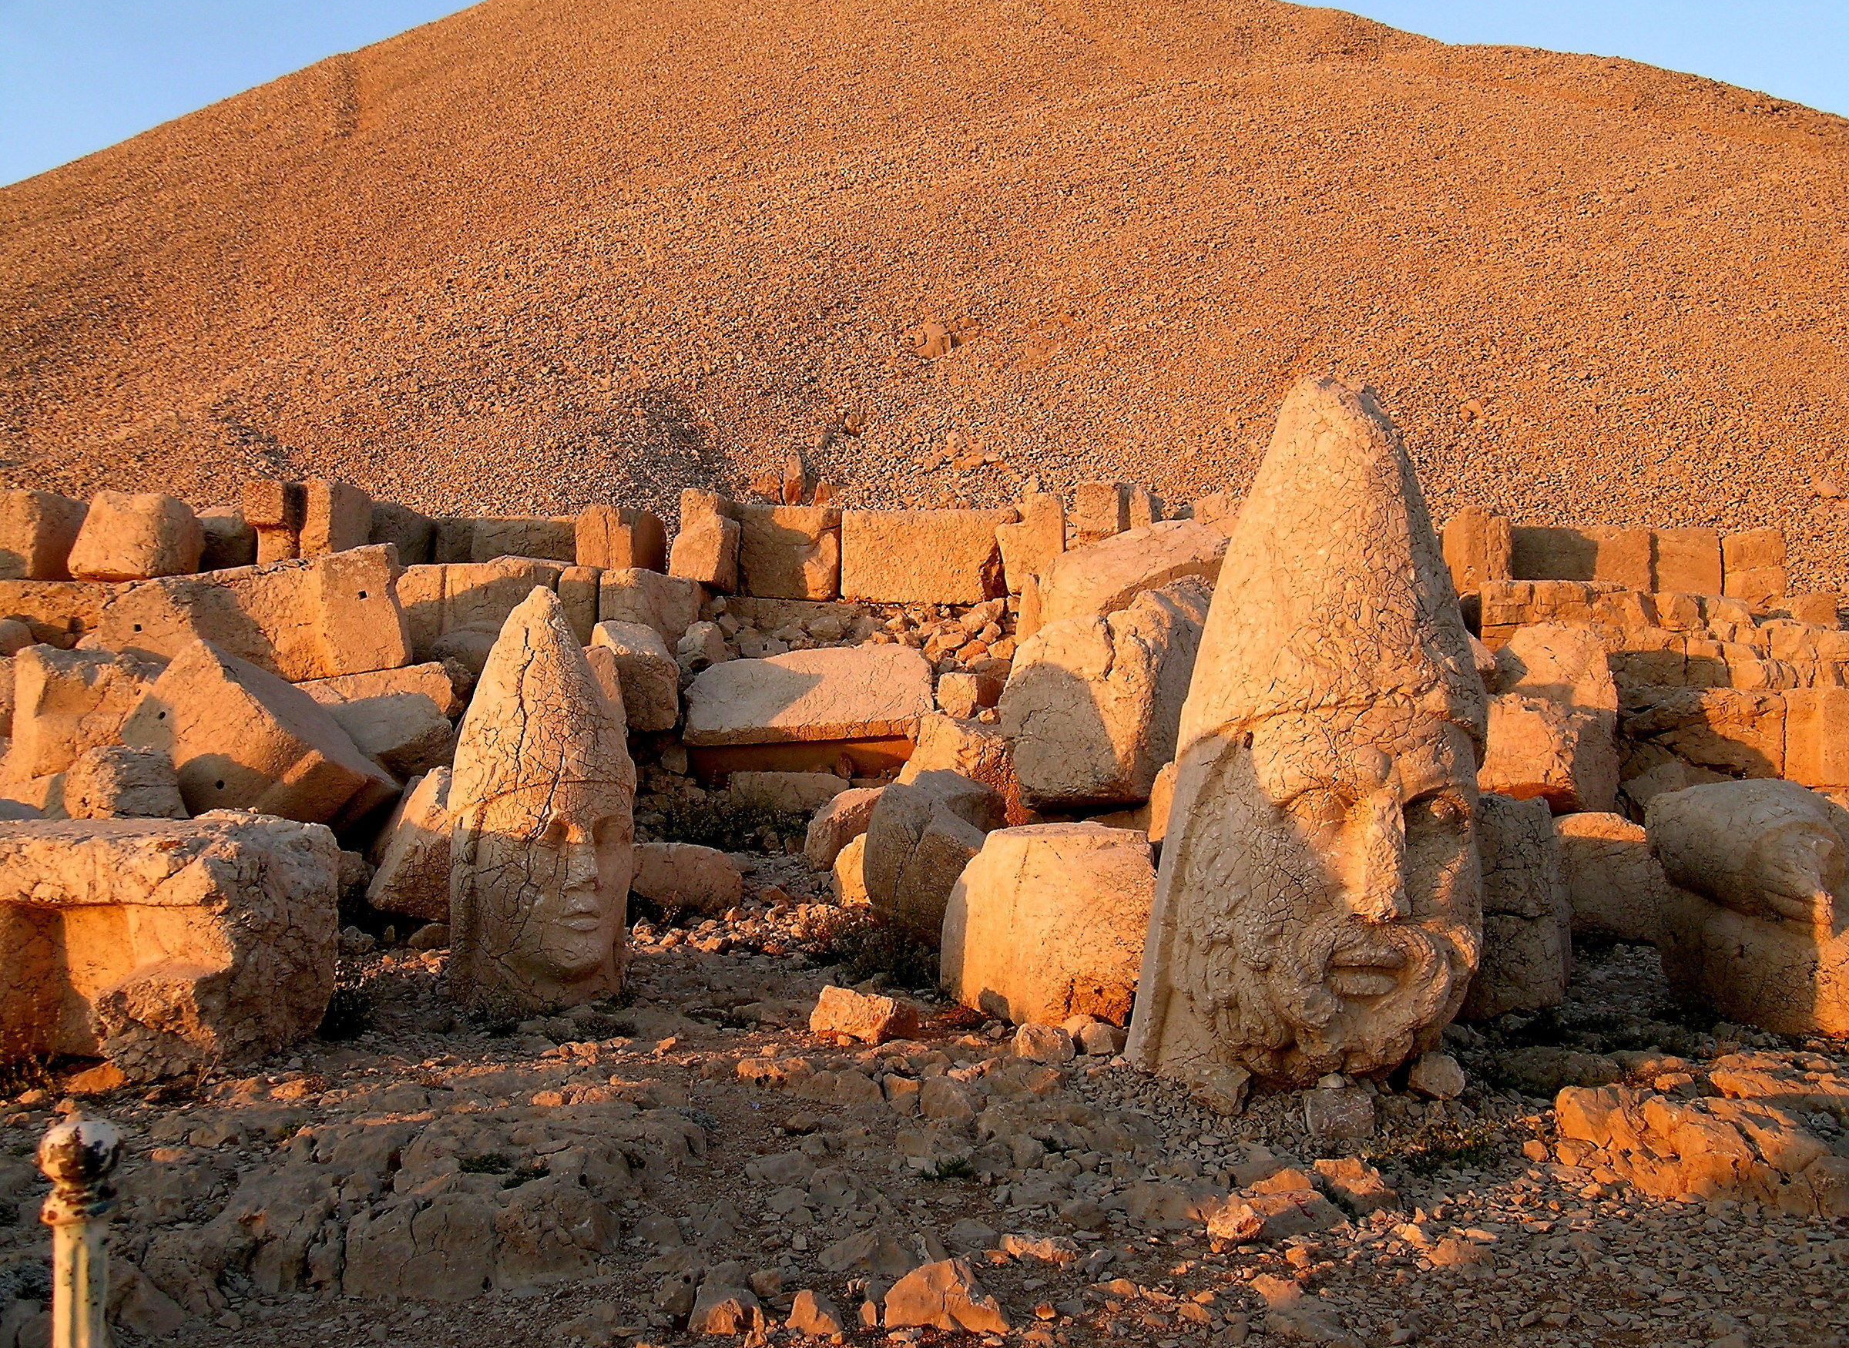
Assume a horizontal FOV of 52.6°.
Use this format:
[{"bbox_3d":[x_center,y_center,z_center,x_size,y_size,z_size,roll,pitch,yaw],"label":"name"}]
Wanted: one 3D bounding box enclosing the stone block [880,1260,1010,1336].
[{"bbox_3d":[0.053,1.570,4.720,0.310,0.185,0.220,0,-1,0],"label":"stone block"}]

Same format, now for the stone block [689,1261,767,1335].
[{"bbox_3d":[-0.506,1.608,4.800,0.175,0.140,0.150,0,-1,10],"label":"stone block"}]

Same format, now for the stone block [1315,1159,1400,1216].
[{"bbox_3d":[1.349,1.603,5.850,0.250,0.150,0.180,0,-2,10],"label":"stone block"}]

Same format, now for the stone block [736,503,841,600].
[{"bbox_3d":[-1.229,-1.106,17.000,0.950,0.860,0.800,0,-2,0],"label":"stone block"}]

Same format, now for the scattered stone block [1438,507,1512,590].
[{"bbox_3d":[4.952,-1.136,16.800,0.500,0.740,0.520,0,-1,15],"label":"scattered stone block"}]

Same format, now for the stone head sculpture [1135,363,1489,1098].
[{"bbox_3d":[1.550,0.200,7.450,1.150,2.750,1.120,2,-1,-18],"label":"stone head sculpture"}]

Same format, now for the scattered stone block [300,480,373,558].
[{"bbox_3d":[-5.038,-1.317,16.000,0.360,0.700,0.620,0,-1,15],"label":"scattered stone block"}]

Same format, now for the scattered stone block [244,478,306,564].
[{"bbox_3d":[-5.545,-1.317,16.000,0.420,0.720,0.500,0,-1,14],"label":"scattered stone block"}]

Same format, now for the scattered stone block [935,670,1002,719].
[{"bbox_3d":[0.324,0.139,13.300,0.340,0.310,0.380,0,-1,30],"label":"scattered stone block"}]

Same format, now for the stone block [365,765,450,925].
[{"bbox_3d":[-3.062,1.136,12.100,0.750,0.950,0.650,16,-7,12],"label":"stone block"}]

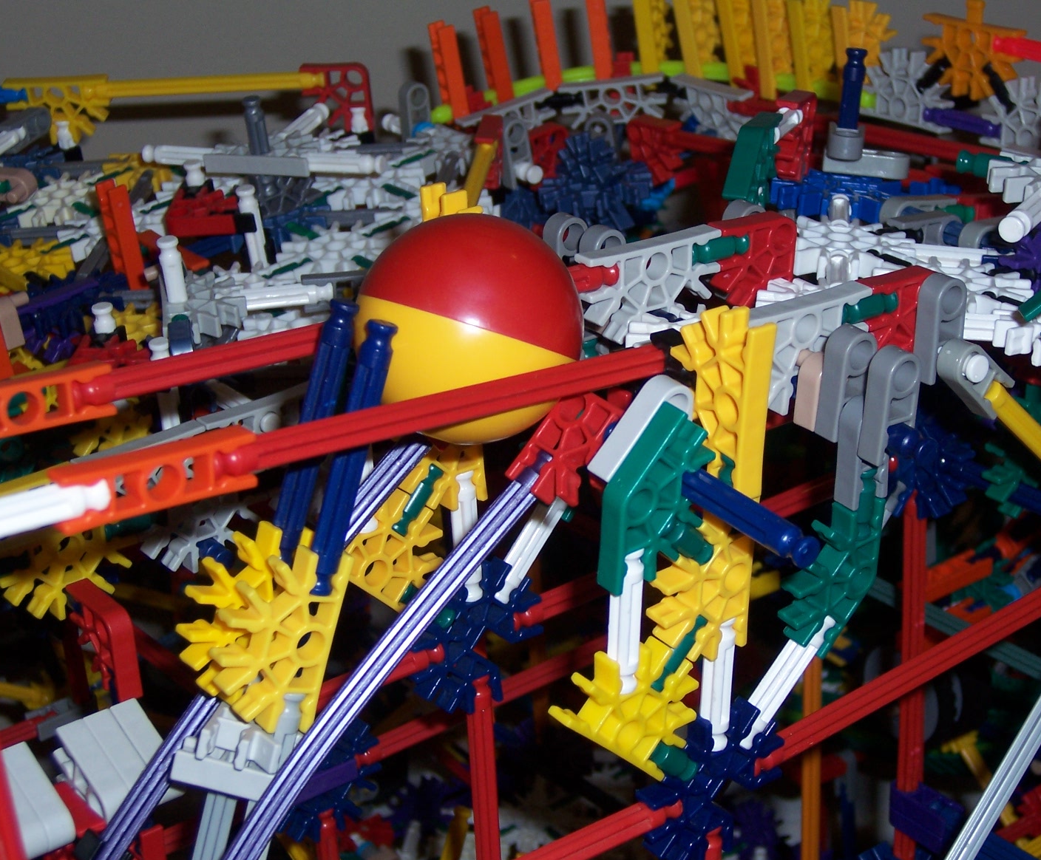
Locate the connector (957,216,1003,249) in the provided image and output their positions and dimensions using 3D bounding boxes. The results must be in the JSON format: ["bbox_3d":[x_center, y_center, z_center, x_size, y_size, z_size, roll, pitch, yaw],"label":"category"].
[{"bbox_3d":[0.127,-0.052,0.641,0.023,0.009,0.006,-15,27,-33],"label":"connector"}]

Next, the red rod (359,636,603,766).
[{"bbox_3d":[0.000,0.074,0.700,0.130,0.006,0.006,-20,0,-42],"label":"red rod"}]

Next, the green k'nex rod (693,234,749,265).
[{"bbox_3d":[0.043,-0.041,0.543,0.017,0.006,0.006,-15,28,-33],"label":"green k'nex rod"}]

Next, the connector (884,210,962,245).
[{"bbox_3d":[0.129,-0.063,0.765,0.024,0.010,0.006,-11,23,-27],"label":"connector"}]

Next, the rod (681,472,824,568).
[{"bbox_3d":[0.036,0.012,0.458,0.006,0.006,0.054,-20,34,-31],"label":"rod"}]

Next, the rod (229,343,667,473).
[{"bbox_3d":[-0.002,-0.006,0.454,0.130,0.006,0.006,-14,0,-37],"label":"rod"}]

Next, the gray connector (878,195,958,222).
[{"bbox_3d":[0.108,-0.059,0.659,0.023,0.009,0.006,-7,22,-36],"label":"gray connector"}]

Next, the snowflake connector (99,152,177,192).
[{"bbox_3d":[-0.133,-0.092,0.868,0.039,0.006,0.024,-3,29,10],"label":"snowflake connector"}]

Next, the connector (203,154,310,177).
[{"bbox_3d":[-0.080,-0.089,0.778,0.037,0.006,0.023,5,29,21],"label":"connector"}]

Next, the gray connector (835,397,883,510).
[{"bbox_3d":[0.072,0.004,0.503,0.009,0.024,0.006,-13,32,-29],"label":"gray connector"}]

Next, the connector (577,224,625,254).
[{"bbox_3d":[0.018,-0.035,0.548,0.009,0.023,0.006,-15,27,-33],"label":"connector"}]

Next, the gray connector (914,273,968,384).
[{"bbox_3d":[0.090,-0.022,0.517,0.009,0.023,0.006,-18,29,-34],"label":"gray connector"}]

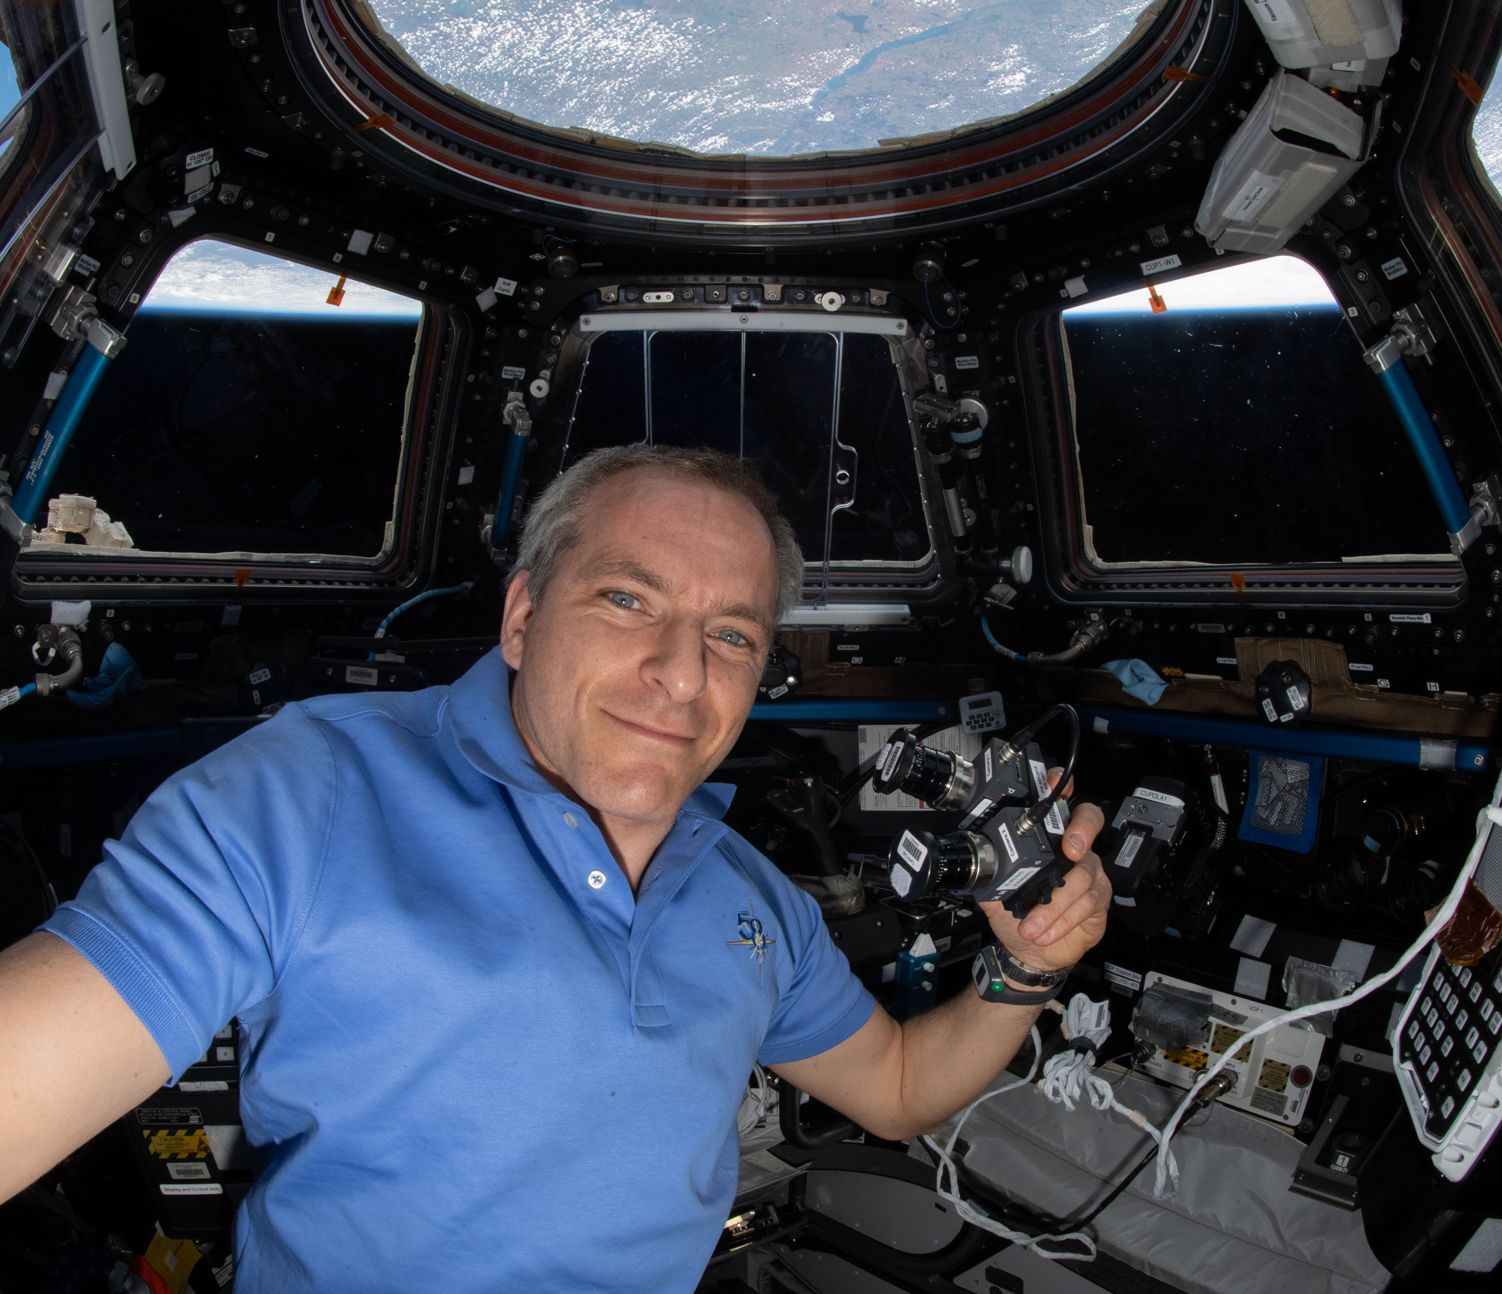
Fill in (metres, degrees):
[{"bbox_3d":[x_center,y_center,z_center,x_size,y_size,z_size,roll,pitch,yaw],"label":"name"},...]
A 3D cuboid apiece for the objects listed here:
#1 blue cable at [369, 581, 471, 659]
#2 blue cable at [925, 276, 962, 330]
[{"bbox_3d":[-0.510,-0.041,1.335,0.050,0.126,0.190,2,3,42],"label":"blue cable"},{"bbox_3d":[0.247,-0.444,1.109,0.049,0.077,0.032,1,3,12],"label":"blue cable"}]

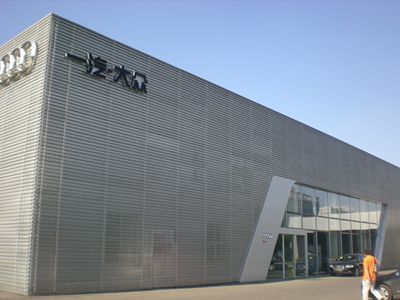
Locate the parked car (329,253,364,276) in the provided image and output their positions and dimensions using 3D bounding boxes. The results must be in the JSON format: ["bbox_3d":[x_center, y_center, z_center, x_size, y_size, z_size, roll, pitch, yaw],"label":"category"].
[{"bbox_3d":[11.400,8.460,32.400,1.830,1.460,4.850,-11,-17,42],"label":"parked car"}]

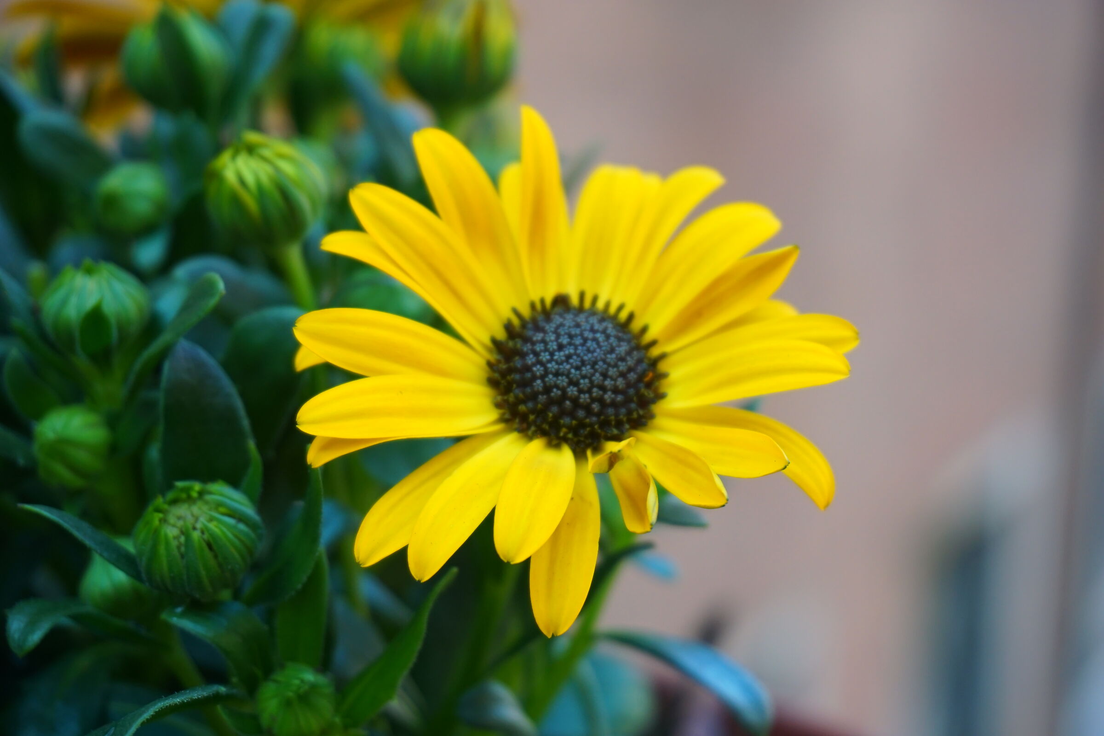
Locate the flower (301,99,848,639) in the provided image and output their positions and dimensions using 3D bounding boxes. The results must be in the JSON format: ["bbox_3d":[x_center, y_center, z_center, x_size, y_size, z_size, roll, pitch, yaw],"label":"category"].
[{"bbox_3d":[0.003,0.000,0.272,0.068,0.067,0.023,0,-22,0],"label":"flower"}]

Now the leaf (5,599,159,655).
[{"bbox_3d":[-0.060,0.033,0.287,0.020,0.007,0.011,-7,19,-21],"label":"leaf"}]

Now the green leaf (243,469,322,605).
[{"bbox_3d":[-0.035,0.022,0.289,0.007,0.020,0.005,29,0,30],"label":"green leaf"}]

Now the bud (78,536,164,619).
[{"bbox_3d":[-0.058,0.028,0.299,0.011,0.011,0.011,-6,18,0],"label":"bud"}]

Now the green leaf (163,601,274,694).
[{"bbox_3d":[-0.042,0.035,0.280,0.016,0.009,0.012,-18,42,-42],"label":"green leaf"}]

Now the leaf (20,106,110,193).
[{"bbox_3d":[-0.073,-0.033,0.335,0.019,0.005,0.011,41,39,5],"label":"leaf"}]

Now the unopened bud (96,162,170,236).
[{"bbox_3d":[-0.059,-0.024,0.314,0.010,0.010,0.010,-3,24,0],"label":"unopened bud"}]

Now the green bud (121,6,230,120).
[{"bbox_3d":[-0.055,-0.045,0.328,0.015,0.016,0.015,0,14,0],"label":"green bud"}]

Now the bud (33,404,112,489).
[{"bbox_3d":[-0.065,0.011,0.302,0.011,0.011,0.011,-39,40,0],"label":"bud"}]

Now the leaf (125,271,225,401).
[{"bbox_3d":[-0.050,-0.004,0.294,0.005,0.021,0.005,43,7,35],"label":"leaf"}]

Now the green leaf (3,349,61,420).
[{"bbox_3d":[-0.070,0.003,0.302,0.006,0.012,0.004,-37,12,-17],"label":"green leaf"}]

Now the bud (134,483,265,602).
[{"bbox_3d":[-0.046,0.022,0.288,0.016,0.015,0.016,-18,34,0],"label":"bud"}]

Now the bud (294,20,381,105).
[{"bbox_3d":[-0.034,-0.049,0.360,0.014,0.014,0.014,0,14,0],"label":"bud"}]

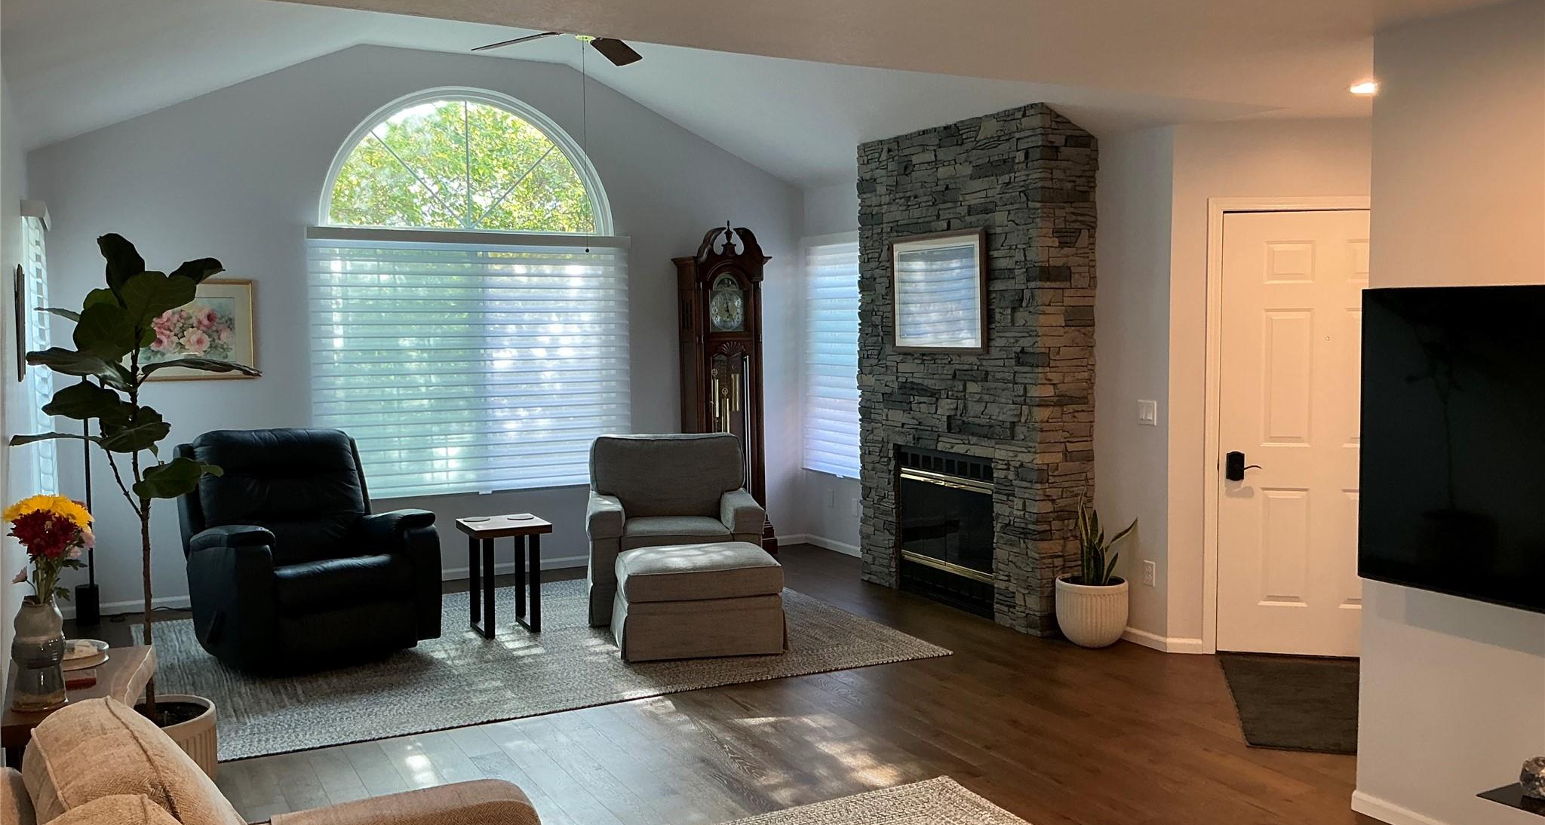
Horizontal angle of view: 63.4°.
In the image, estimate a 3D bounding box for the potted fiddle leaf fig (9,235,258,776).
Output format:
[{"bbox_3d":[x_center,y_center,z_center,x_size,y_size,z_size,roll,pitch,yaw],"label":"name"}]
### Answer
[{"bbox_3d":[-1.921,0.377,3.824,0.680,1.825,0.620,-3,4,-28],"label":"potted fiddle leaf fig"}]

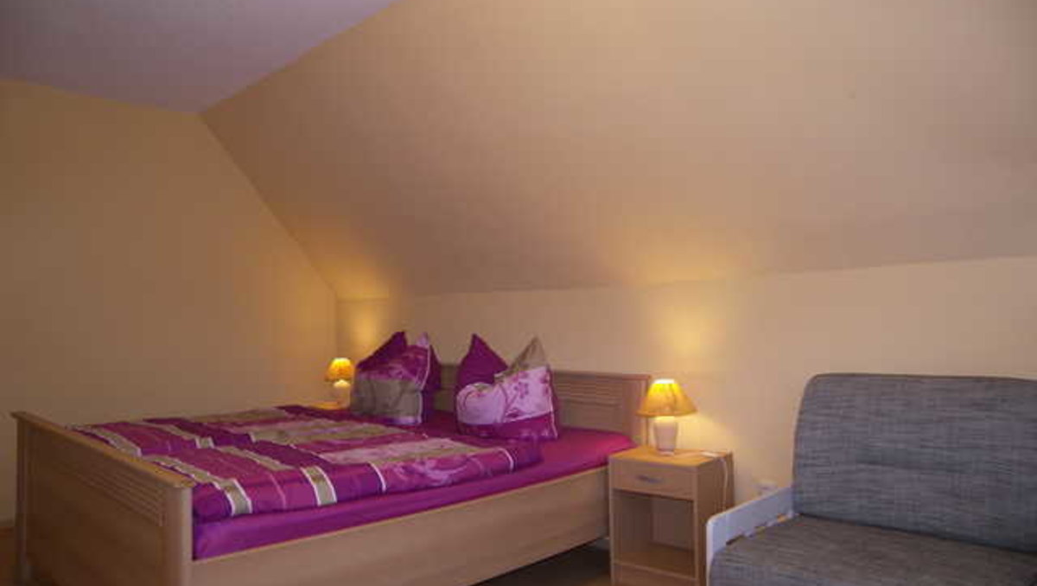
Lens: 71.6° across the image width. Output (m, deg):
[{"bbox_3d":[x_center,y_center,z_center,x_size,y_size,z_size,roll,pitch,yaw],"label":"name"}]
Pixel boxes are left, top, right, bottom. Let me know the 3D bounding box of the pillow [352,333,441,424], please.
[{"bbox_3d":[-0.758,0.502,4.422,0.570,0.520,0.240,-3,-4,44],"label":"pillow"}]

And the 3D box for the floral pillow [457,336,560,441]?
[{"bbox_3d":[-0.060,0.473,3.732,0.520,0.500,0.220,-2,-4,34],"label":"floral pillow"}]

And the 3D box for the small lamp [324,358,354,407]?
[{"bbox_3d":[-1.180,0.600,4.800,0.250,0.325,0.250,-3,-4,44],"label":"small lamp"}]

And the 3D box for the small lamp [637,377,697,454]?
[{"bbox_3d":[0.649,0.543,3.160,0.255,0.335,0.255,0,-3,0],"label":"small lamp"}]

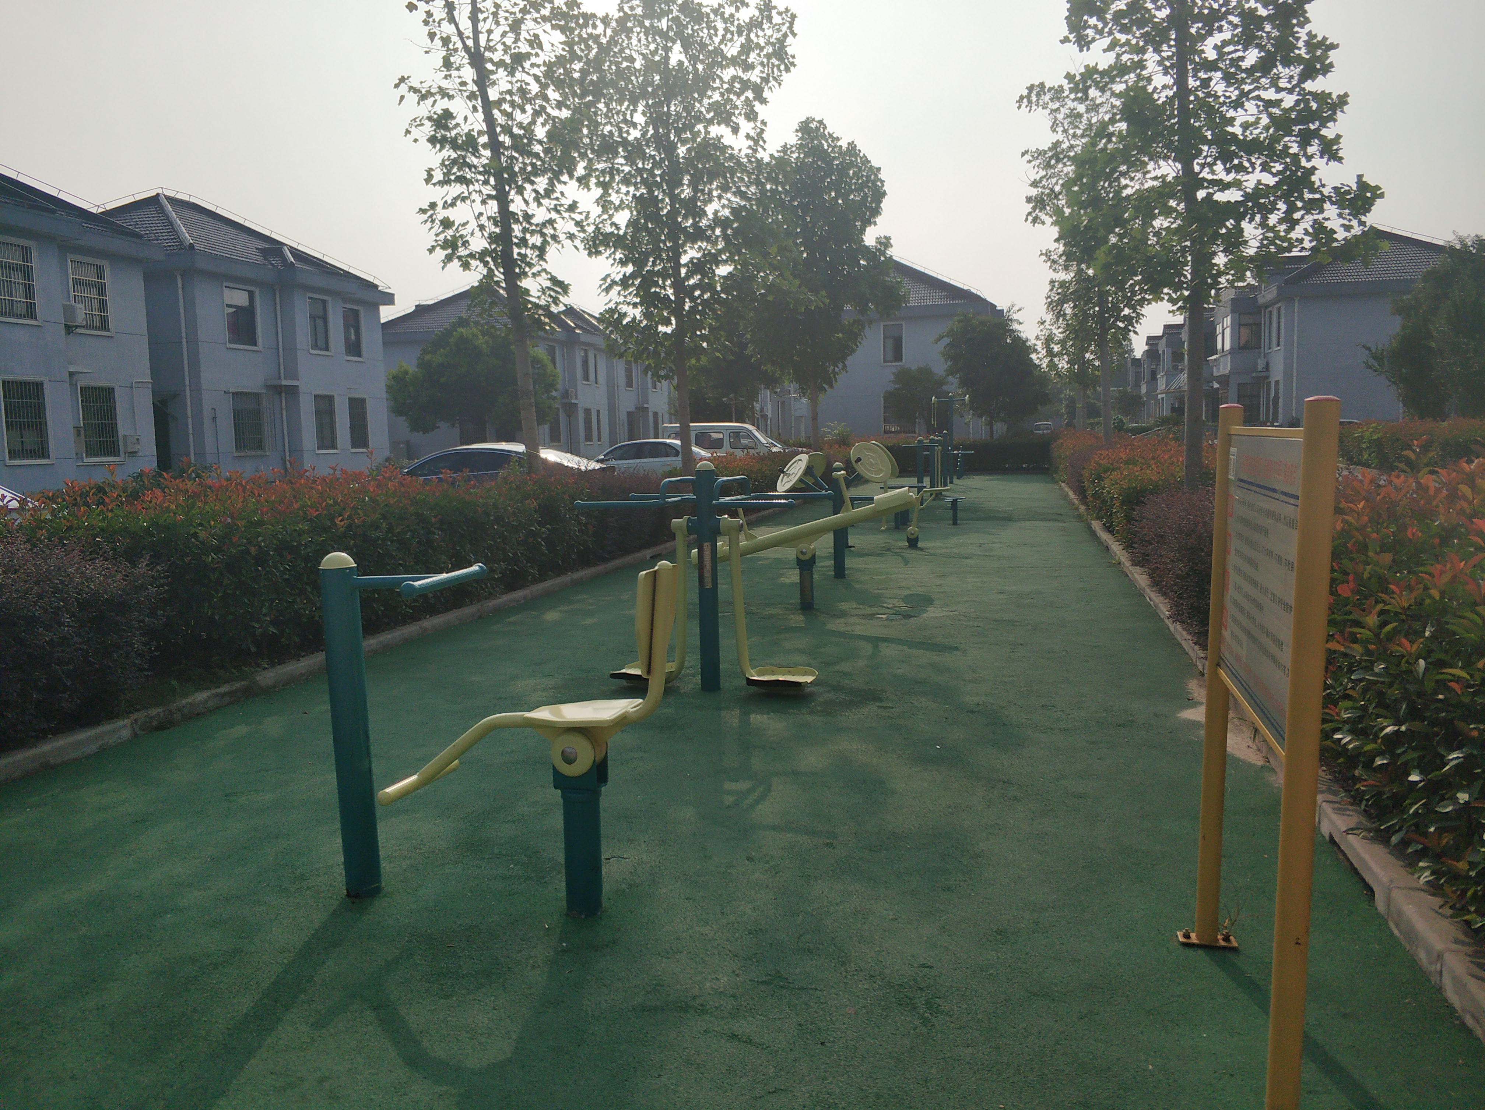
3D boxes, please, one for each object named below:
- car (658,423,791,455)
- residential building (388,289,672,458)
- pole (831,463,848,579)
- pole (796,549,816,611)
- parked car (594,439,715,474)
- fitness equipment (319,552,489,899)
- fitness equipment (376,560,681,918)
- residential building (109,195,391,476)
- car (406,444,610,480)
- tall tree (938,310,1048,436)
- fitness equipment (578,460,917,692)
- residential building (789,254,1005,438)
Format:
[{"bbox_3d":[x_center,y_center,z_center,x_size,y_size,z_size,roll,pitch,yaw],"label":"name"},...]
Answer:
[{"bbox_3d":[-0.319,-2.847,33.692,4.000,1.880,1.600,1,6,18],"label":"car"},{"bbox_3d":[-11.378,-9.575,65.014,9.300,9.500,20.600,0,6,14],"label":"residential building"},{"bbox_3d":[1.015,-0.368,12.124,0.125,1.190,0.125,0,6,14],"label":"pole"},{"bbox_3d":[0.535,0.193,9.879,0.160,0.530,0.140,0,6,14],"label":"pole"},{"bbox_3d":[-2.768,-2.380,31.642,4.600,1.460,1.800,0,6,12],"label":"parked car"},{"bbox_3d":[-1.094,0.552,3.713,0.440,1.110,0.500,0,6,14],"label":"fitness equipment"},{"bbox_3d":[-0.622,0.563,3.600,0.930,1.090,0.460,0,6,14],"label":"fitness equipment"},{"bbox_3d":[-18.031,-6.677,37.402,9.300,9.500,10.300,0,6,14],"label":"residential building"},{"bbox_3d":[-4.522,-1.189,20.093,4.700,1.460,1.820,1,6,17],"label":"car"},{"bbox_3d":[9.422,-6.193,43.608,4.100,6.150,4.100,0,6,14],"label":"tall tree"},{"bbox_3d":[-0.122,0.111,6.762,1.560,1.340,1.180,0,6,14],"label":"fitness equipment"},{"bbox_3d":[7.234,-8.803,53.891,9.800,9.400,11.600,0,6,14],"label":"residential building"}]

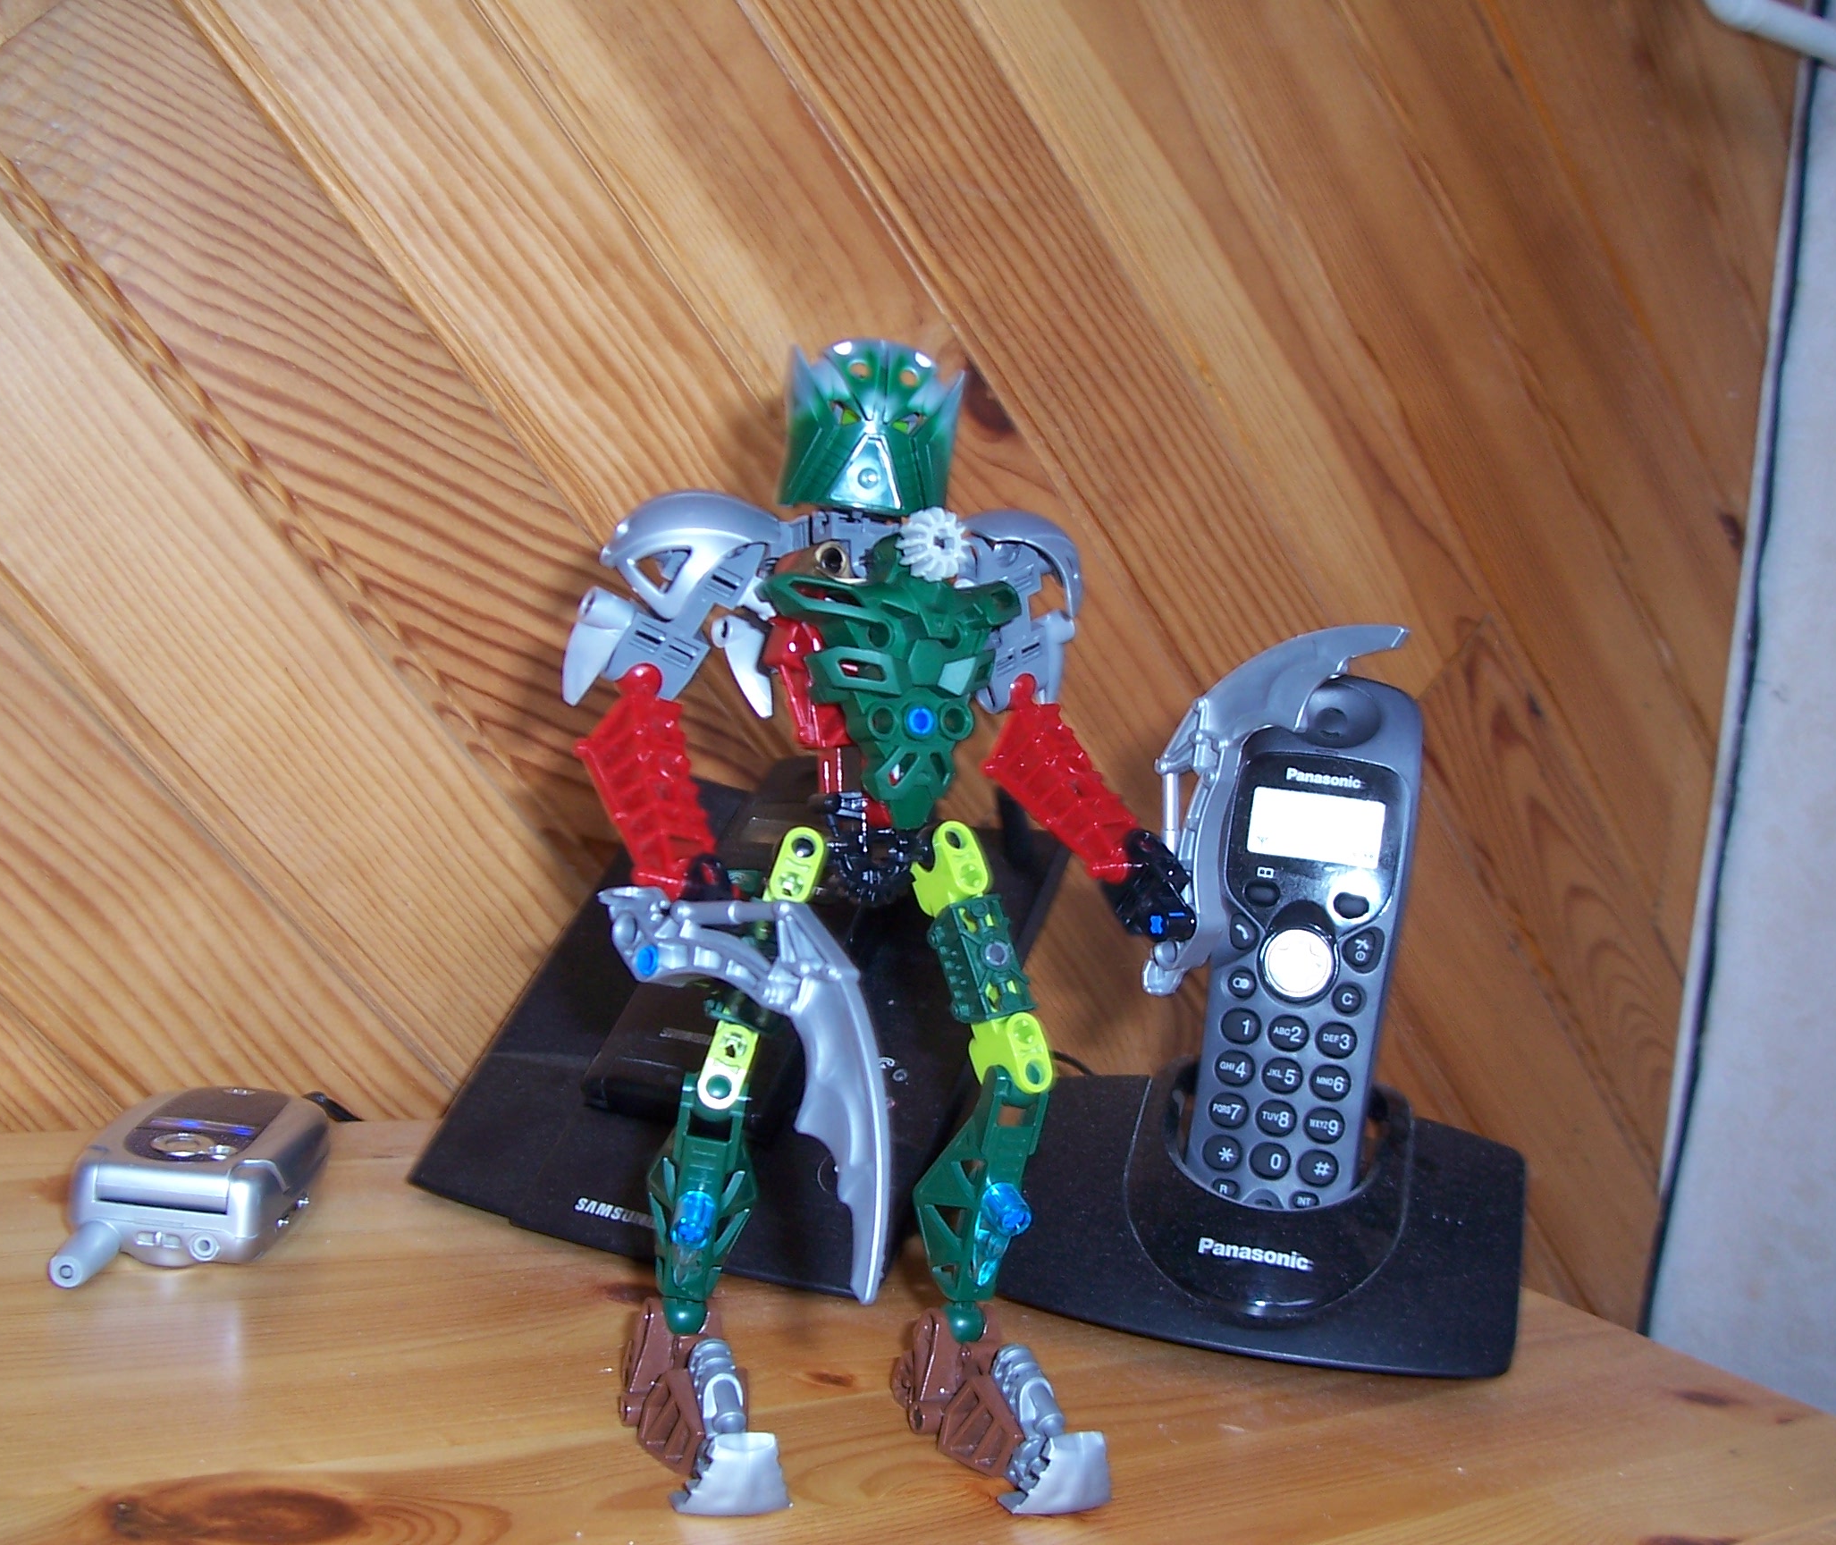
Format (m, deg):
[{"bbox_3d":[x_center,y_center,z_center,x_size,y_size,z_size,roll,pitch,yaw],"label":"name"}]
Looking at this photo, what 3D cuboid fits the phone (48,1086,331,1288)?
[{"bbox_3d":[-0.173,0.098,0.493,0.047,0.024,0.100,5,6,-5],"label":"phone"}]

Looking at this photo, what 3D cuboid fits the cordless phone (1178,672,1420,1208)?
[{"bbox_3d":[0.100,0.047,0.520,0.048,0.145,0.032,7,-9,15],"label":"cordless phone"}]

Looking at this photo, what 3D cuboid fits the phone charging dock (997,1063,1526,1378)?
[{"bbox_3d":[0.089,0.105,0.508,0.126,0.056,0.088,7,6,14],"label":"phone charging dock"}]

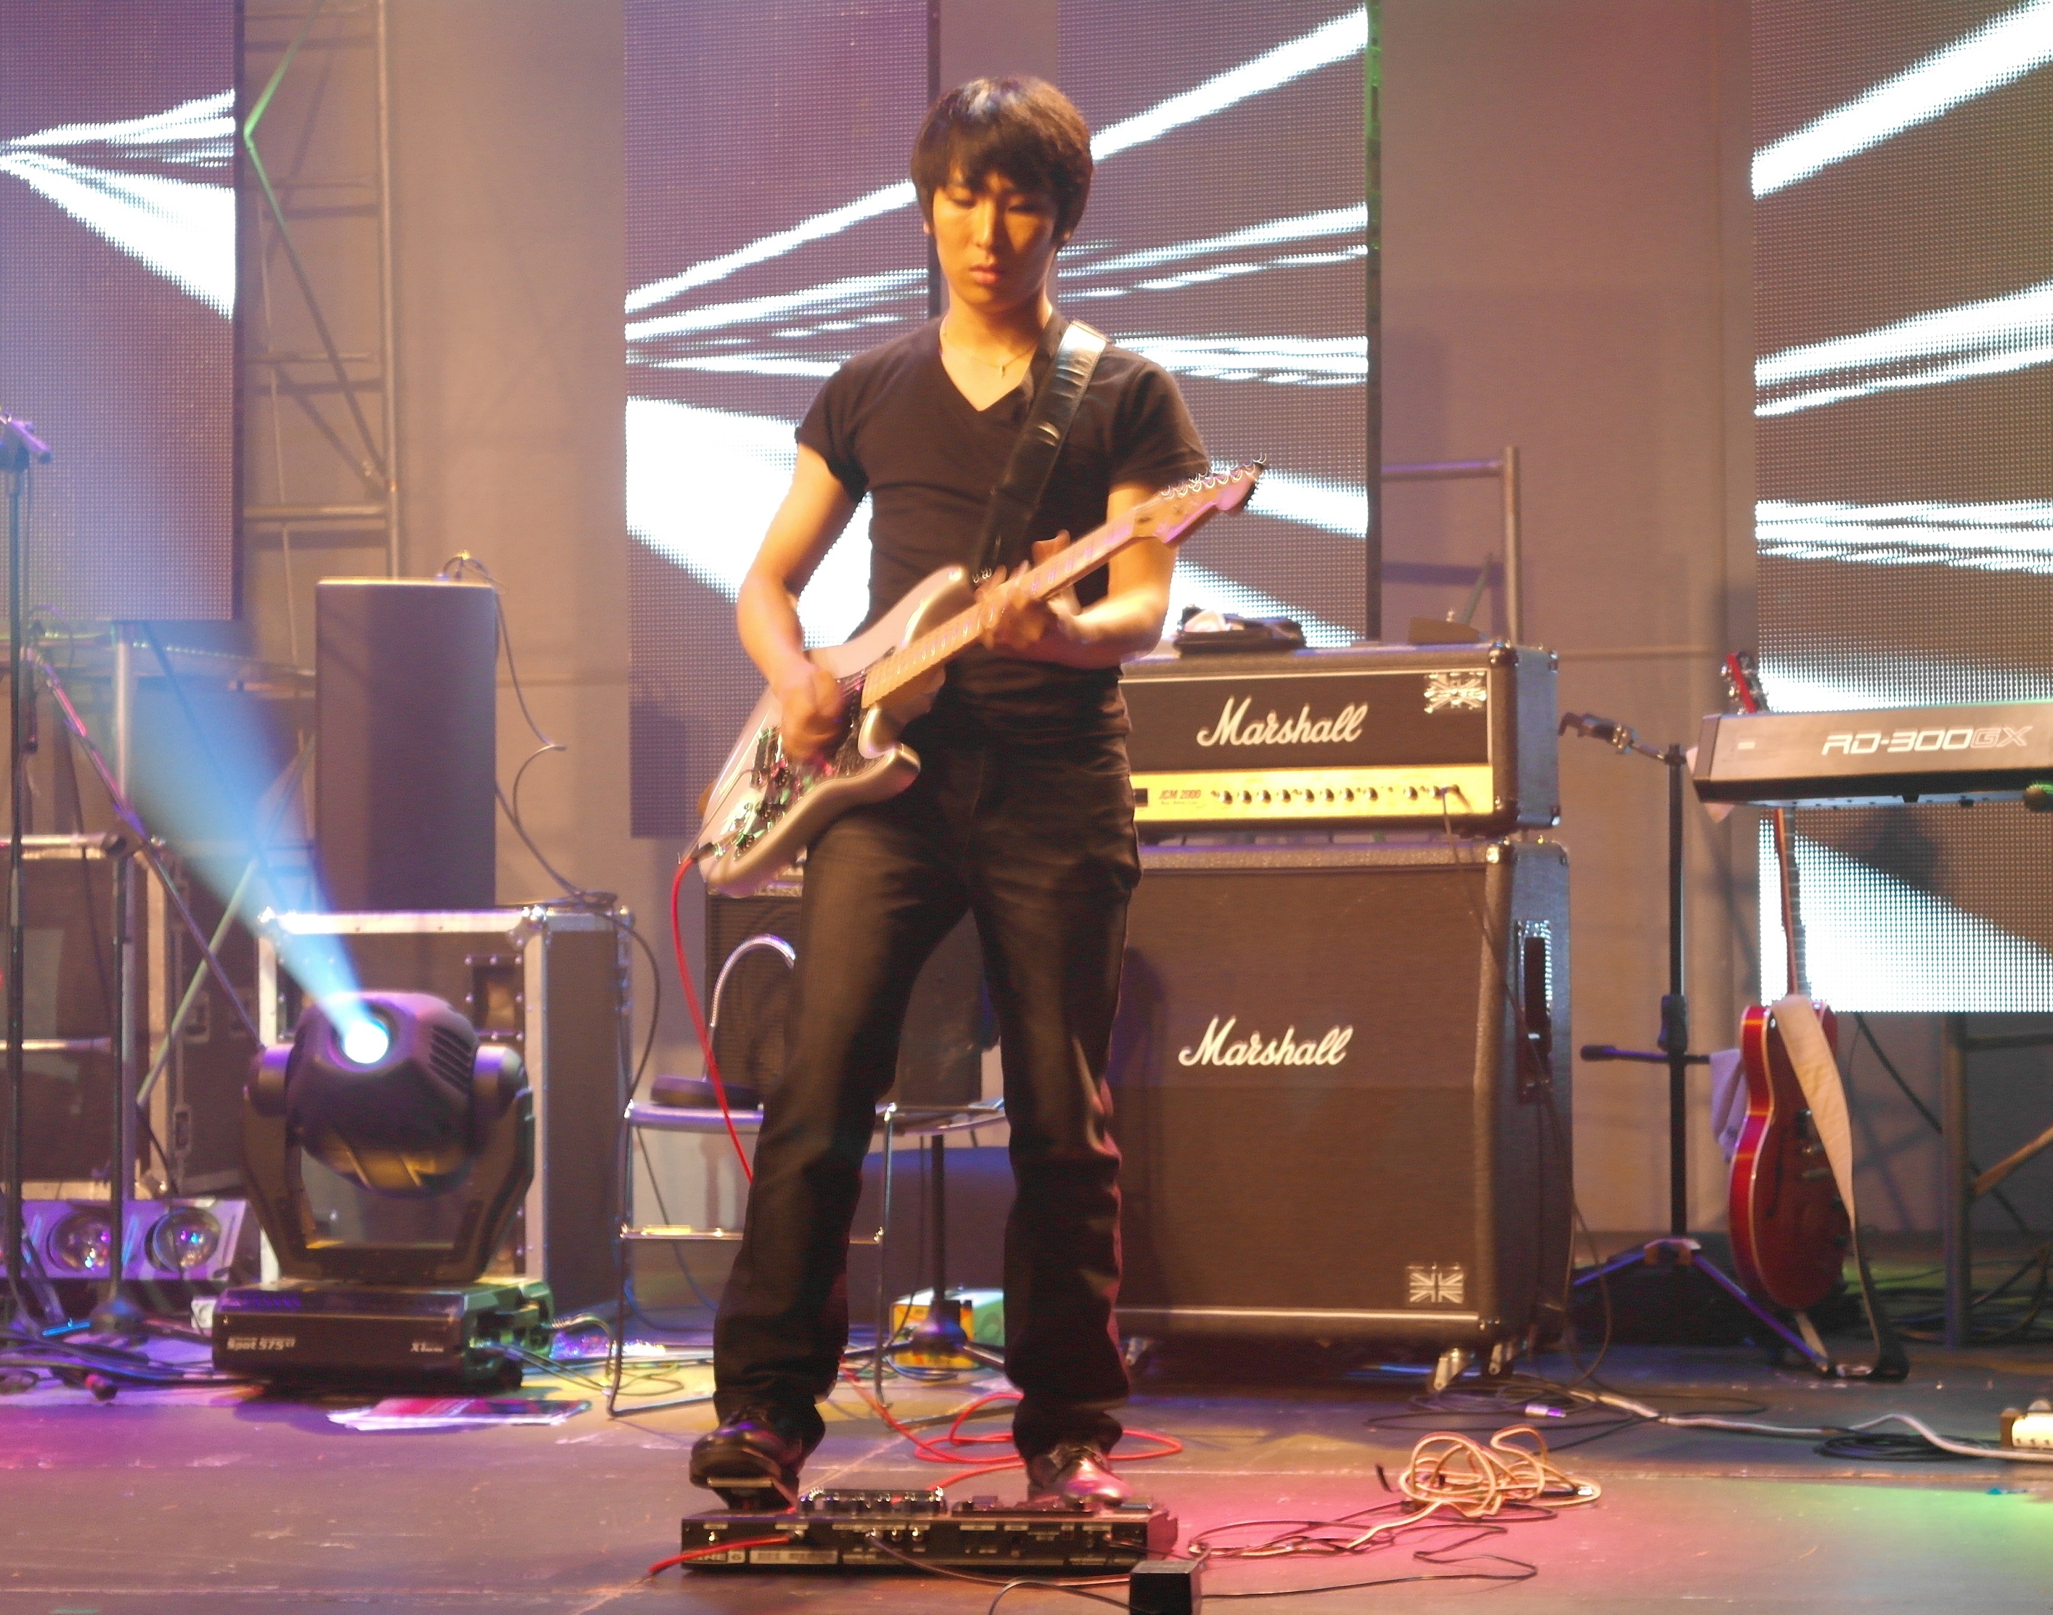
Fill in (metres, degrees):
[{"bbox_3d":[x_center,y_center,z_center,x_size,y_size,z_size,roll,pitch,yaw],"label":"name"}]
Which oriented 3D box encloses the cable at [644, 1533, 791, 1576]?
[{"bbox_3d":[-0.328,0.792,5.500,0.155,0.047,0.070,0,-2,0],"label":"cable"}]

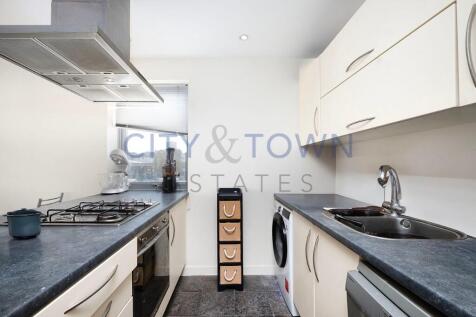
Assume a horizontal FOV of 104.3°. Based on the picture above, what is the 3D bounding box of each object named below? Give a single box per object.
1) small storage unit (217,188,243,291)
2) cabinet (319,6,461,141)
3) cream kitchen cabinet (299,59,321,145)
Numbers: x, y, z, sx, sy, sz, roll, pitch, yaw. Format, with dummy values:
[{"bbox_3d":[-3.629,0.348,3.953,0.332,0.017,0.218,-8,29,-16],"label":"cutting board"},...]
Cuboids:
[{"bbox_3d":[-0.077,0.819,1.918,0.241,0.936,0.250,0,-2,-3],"label":"small storage unit"},{"bbox_3d":[0.942,-0.357,1.165,0.360,0.386,0.986,0,-2,-3],"label":"cabinet"},{"bbox_3d":[0.907,-0.523,1.907,0.360,0.767,0.486,0,-2,-3],"label":"cream kitchen cabinet"}]

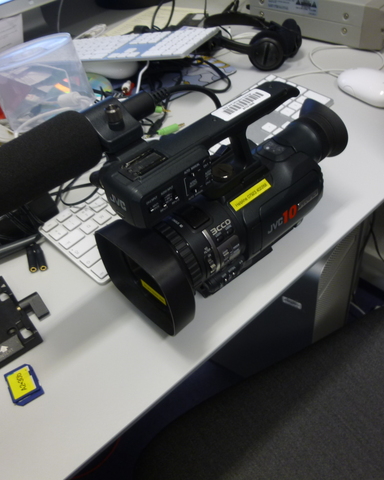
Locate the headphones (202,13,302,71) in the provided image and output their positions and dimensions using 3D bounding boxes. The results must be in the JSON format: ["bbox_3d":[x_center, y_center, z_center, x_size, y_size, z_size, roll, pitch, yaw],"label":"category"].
[{"bbox_3d":[0.103,-0.356,0.786,0.125,0.080,0.225,-30,49,-20],"label":"headphones"}]

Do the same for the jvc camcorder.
[{"bbox_3d":[0.046,-0.071,0.450,0.295,0.166,0.137,-34,50,-23],"label":"jvc camcorder"}]

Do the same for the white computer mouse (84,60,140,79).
[{"bbox_3d":[-0.142,-0.307,0.805,0.112,0.034,0.061,25,54,29],"label":"white computer mouse"}]

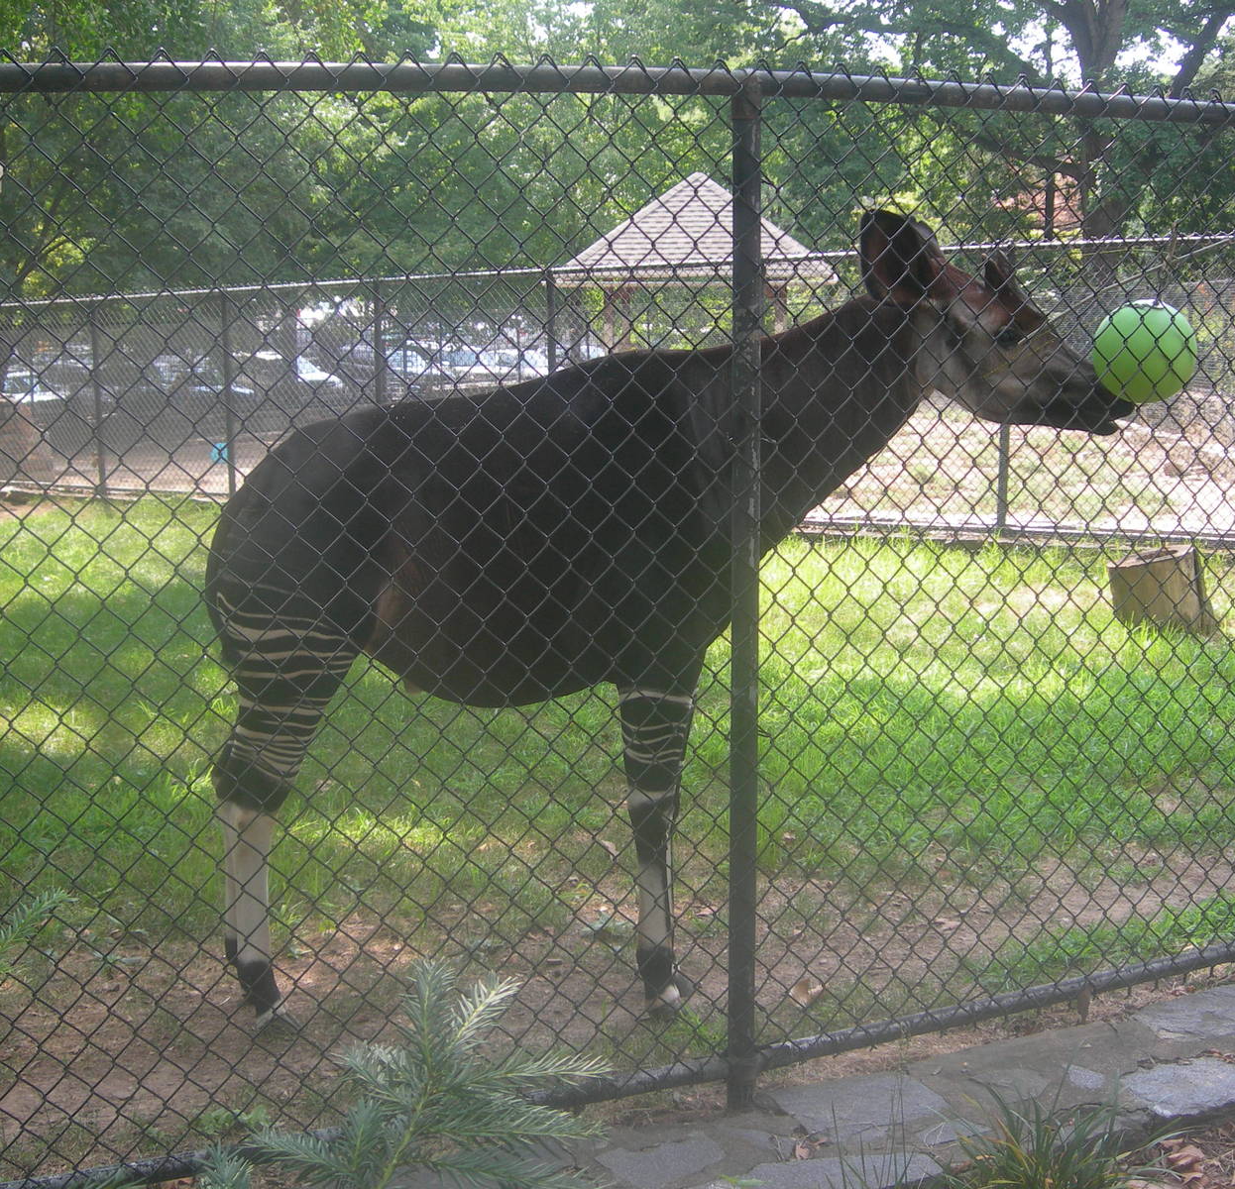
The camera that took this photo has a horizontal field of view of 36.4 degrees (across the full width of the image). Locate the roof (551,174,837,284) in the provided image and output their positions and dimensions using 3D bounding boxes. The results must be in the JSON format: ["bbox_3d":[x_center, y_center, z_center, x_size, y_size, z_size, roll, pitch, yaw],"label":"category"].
[{"bbox_3d":[1.096,-5.188,26.800,3.730,1.600,3.730,0,7,0],"label":"roof"}]

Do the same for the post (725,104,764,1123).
[{"bbox_3d":[0.230,0.015,3.377,0.052,1.880,0.052,0,7,0],"label":"post"}]

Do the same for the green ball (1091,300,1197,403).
[{"bbox_3d":[1.156,-0.533,4.120,0.230,0.230,0.230,0,7,0],"label":"green ball"}]

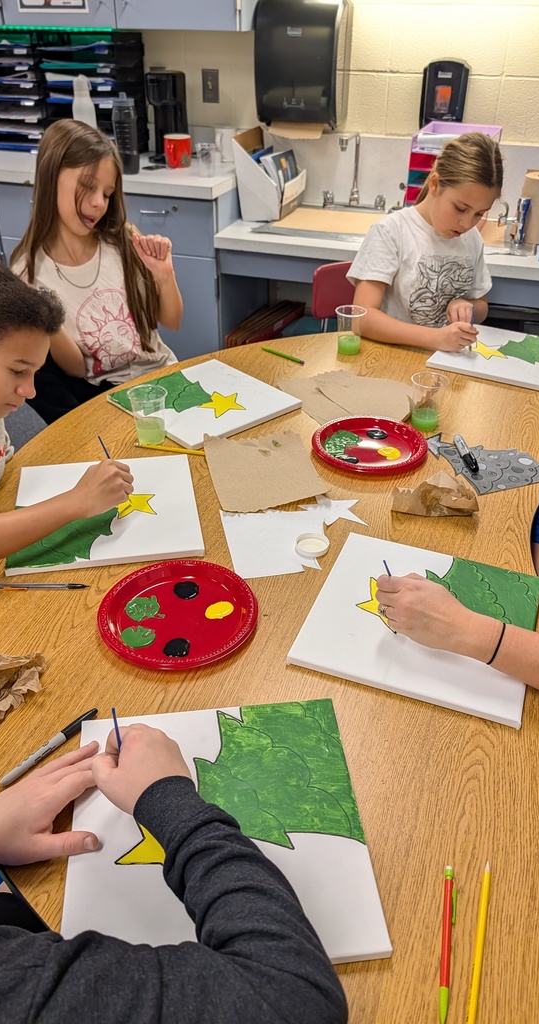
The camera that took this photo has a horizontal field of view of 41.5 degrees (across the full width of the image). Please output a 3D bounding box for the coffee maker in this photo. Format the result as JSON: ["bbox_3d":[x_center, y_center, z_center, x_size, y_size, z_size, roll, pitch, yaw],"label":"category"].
[{"bbox_3d":[-0.403,-1.561,2.802,0.116,0.304,0.250,5,35,7],"label":"coffee maker"}]

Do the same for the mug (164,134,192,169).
[{"bbox_3d":[-0.351,-1.376,2.712,0.101,0.105,0.133,8,36,11],"label":"mug"}]

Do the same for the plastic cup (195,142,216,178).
[{"bbox_3d":[-0.231,-1.273,2.570,0.078,0.103,0.078,0,35,0],"label":"plastic cup"}]

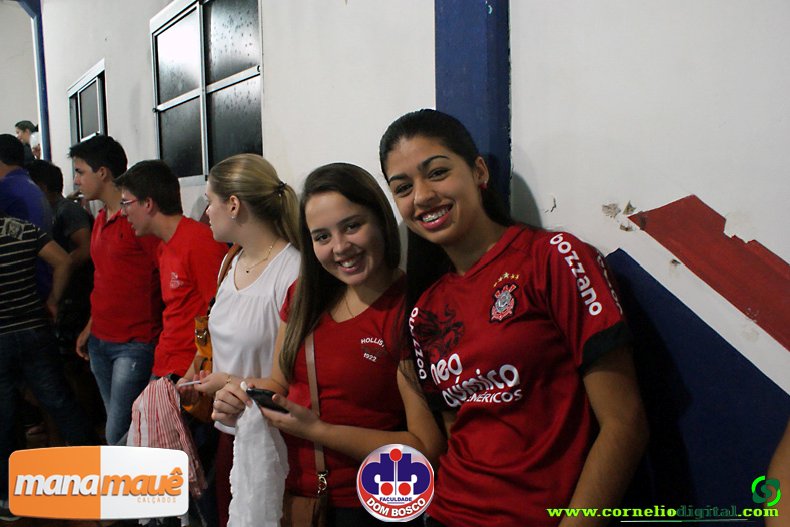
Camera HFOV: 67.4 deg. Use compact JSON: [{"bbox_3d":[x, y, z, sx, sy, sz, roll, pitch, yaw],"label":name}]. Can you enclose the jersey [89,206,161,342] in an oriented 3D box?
[{"bbox_3d":[-1.060,0.040,2.420,0.410,0.580,0.260,4,8,29],"label":"jersey"}]

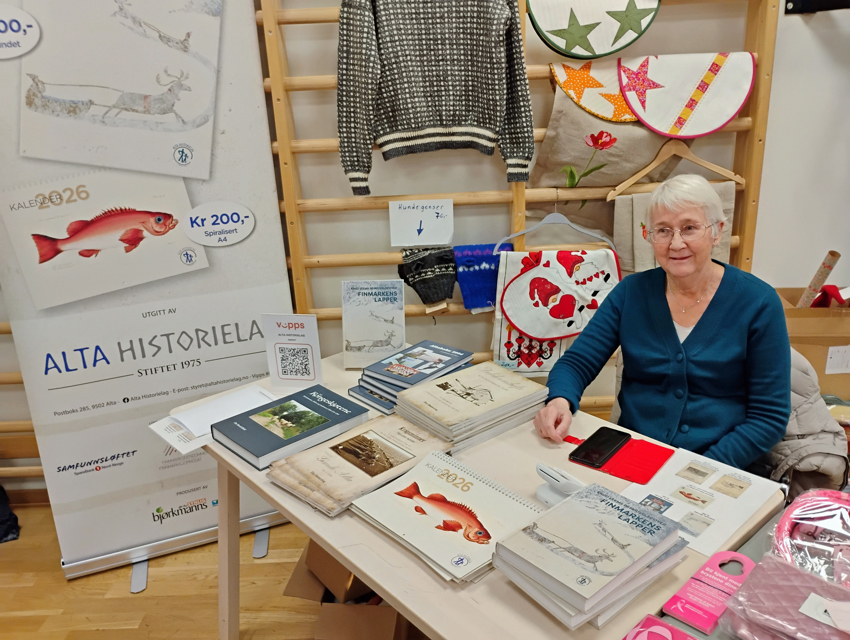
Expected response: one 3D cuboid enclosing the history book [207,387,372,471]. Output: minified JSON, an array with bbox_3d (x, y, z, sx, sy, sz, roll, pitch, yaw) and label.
[{"bbox_3d":[-0.309,0.243,1.610,0.297,0.031,0.212,-19,25,-39],"label":"history book"}]

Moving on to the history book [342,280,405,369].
[{"bbox_3d":[-0.140,0.011,1.932,0.172,0.243,0.027,-1,2,5],"label":"history book"}]

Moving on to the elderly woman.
[{"bbox_3d":[0.490,0.339,1.538,0.510,1.270,0.620,11,24,36],"label":"elderly woman"}]

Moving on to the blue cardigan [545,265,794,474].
[{"bbox_3d":[0.562,0.170,1.589,0.500,0.580,0.370,11,24,36],"label":"blue cardigan"}]

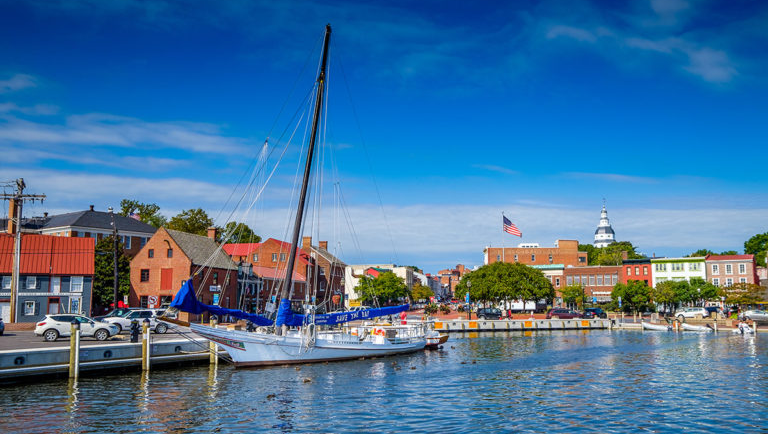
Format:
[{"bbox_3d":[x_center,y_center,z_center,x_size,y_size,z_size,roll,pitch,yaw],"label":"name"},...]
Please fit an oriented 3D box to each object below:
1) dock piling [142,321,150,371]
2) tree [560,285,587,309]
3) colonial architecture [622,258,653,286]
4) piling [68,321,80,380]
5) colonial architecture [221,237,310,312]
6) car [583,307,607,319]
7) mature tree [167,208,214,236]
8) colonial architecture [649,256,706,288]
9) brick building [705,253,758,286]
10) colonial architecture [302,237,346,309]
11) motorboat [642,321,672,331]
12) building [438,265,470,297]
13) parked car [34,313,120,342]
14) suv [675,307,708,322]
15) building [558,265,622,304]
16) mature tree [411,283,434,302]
[{"bbox_3d":[-12.147,6.581,32.700,0.300,2.620,0.300,0,-8,0],"label":"dock piling"},{"bbox_3d":[31.687,13.925,107.000,4.400,5.000,4.300,-2,-8,16],"label":"tree"},{"bbox_3d":[54.242,14.398,134.054,5.800,10.600,11.000,-5,-9,30],"label":"colonial architecture"},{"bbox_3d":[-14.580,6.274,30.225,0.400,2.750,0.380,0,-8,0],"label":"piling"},{"bbox_3d":[-18.000,8.320,87.182,12.300,10.600,11.300,-4,-9,27],"label":"colonial architecture"},{"bbox_3d":[30.230,13.711,91.486,1.850,1.720,4.600,-6,-10,40],"label":"car"},{"bbox_3d":[-27.676,6.322,92.000,9.000,14.400,8.500,2,-8,-17],"label":"mature tree"},{"bbox_3d":[60.270,13.812,129.088,9.800,10.600,11.000,-5,-9,30],"label":"colonial architecture"},{"bbox_3d":[71.317,13.410,131.004,8.800,11.320,11.000,-5,-9,33],"label":"brick building"},{"bbox_3d":[-11.034,10.035,105.784,8.000,12.300,8.500,-2,-8,15],"label":"colonial architecture"},{"bbox_3d":[34.321,14.008,80.300,3.400,1.000,1.600,-4,-9,30],"label":"motorboat"},{"bbox_3d":[29.134,26.960,268.826,12.000,14.420,13.000,-1,-8,8],"label":"building"},{"bbox_3d":[-17.600,6.303,37.088,4.400,1.660,1.820,3,-8,-22],"label":"parked car"},{"bbox_3d":[45.207,14.069,93.960,4.600,1.680,1.820,-7,-11,43],"label":"suv"},{"bbox_3d":[41.700,14.165,125.795,11.300,8.800,12.000,-3,-9,22],"label":"building"},{"bbox_3d":[7.434,15.027,121.083,4.700,5.400,4.700,0,-8,0],"label":"mature tree"}]

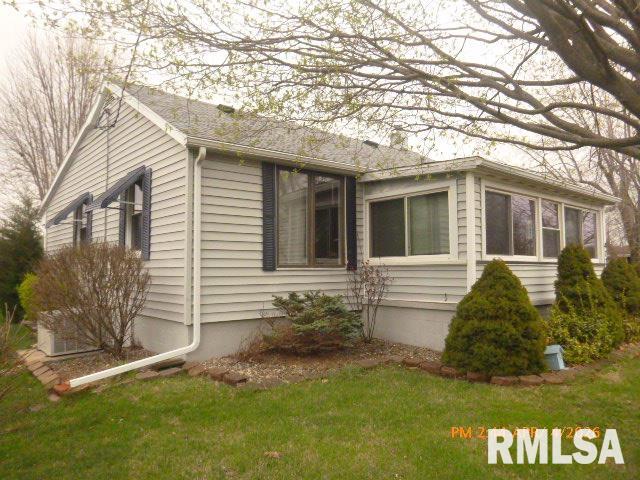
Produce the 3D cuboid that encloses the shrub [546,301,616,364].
[{"bbox_3d":[3.846,1.306,6.798,0.978,0.886,0.906,3,-5,-41],"label":"shrub"}]

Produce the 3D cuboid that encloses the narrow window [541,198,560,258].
[{"bbox_3d":[4.528,-0.191,9.049,0.948,1.166,0.093,3,-5,-41],"label":"narrow window"}]

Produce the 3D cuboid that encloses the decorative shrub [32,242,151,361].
[{"bbox_3d":[-3.473,0.892,7.056,1.700,1.700,1.700,3,-5,-41],"label":"decorative shrub"}]

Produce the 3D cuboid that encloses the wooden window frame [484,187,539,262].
[{"bbox_3d":[3.353,-0.267,8.026,1.915,1.102,0.093,3,-5,-41],"label":"wooden window frame"}]

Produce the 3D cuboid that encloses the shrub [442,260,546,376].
[{"bbox_3d":[2.393,0.988,6.304,1.288,1.452,1.288,3,-5,-41],"label":"shrub"}]

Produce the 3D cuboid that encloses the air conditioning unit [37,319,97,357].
[{"bbox_3d":[-3.907,1.427,7.248,0.731,0.577,0.700,3,-5,-41],"label":"air conditioning unit"}]

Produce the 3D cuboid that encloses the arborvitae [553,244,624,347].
[{"bbox_3d":[4.709,0.954,8.137,1.112,1.741,1.112,3,-5,-41],"label":"arborvitae"}]

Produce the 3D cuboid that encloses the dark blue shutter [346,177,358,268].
[{"bbox_3d":[0.617,-0.315,8.623,0.267,1.763,0.041,3,-5,-41],"label":"dark blue shutter"}]

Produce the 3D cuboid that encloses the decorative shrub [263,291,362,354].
[{"bbox_3d":[-0.116,1.242,7.128,1.442,0.917,1.154,3,-5,-41],"label":"decorative shrub"}]

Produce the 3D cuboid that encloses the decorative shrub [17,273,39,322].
[{"bbox_3d":[-6.712,1.380,11.021,1.009,1.215,1.009,3,-5,-41],"label":"decorative shrub"}]

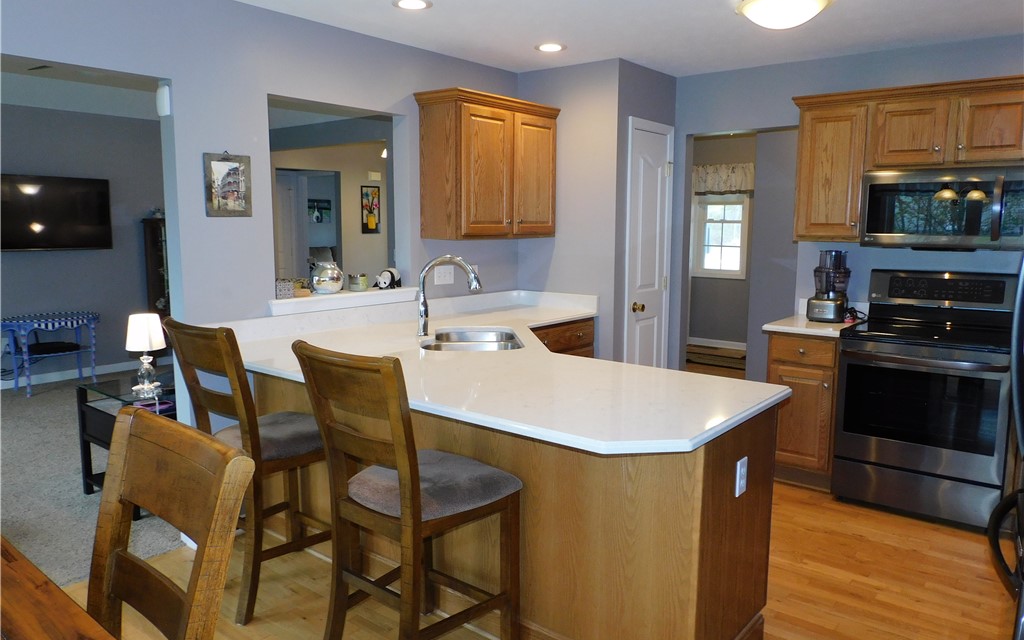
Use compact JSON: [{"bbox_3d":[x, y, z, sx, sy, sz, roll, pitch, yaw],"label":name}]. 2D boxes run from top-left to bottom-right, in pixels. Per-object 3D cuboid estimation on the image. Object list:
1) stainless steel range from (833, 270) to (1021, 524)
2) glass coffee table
[{"bbox_3d":[2.219,0.381,3.807,0.748,1.221,0.698,6,10,39],"label":"stainless steel range"},{"bbox_3d":[-1.926,0.656,4.012,0.608,0.633,0.698,6,10,39],"label":"glass coffee table"}]

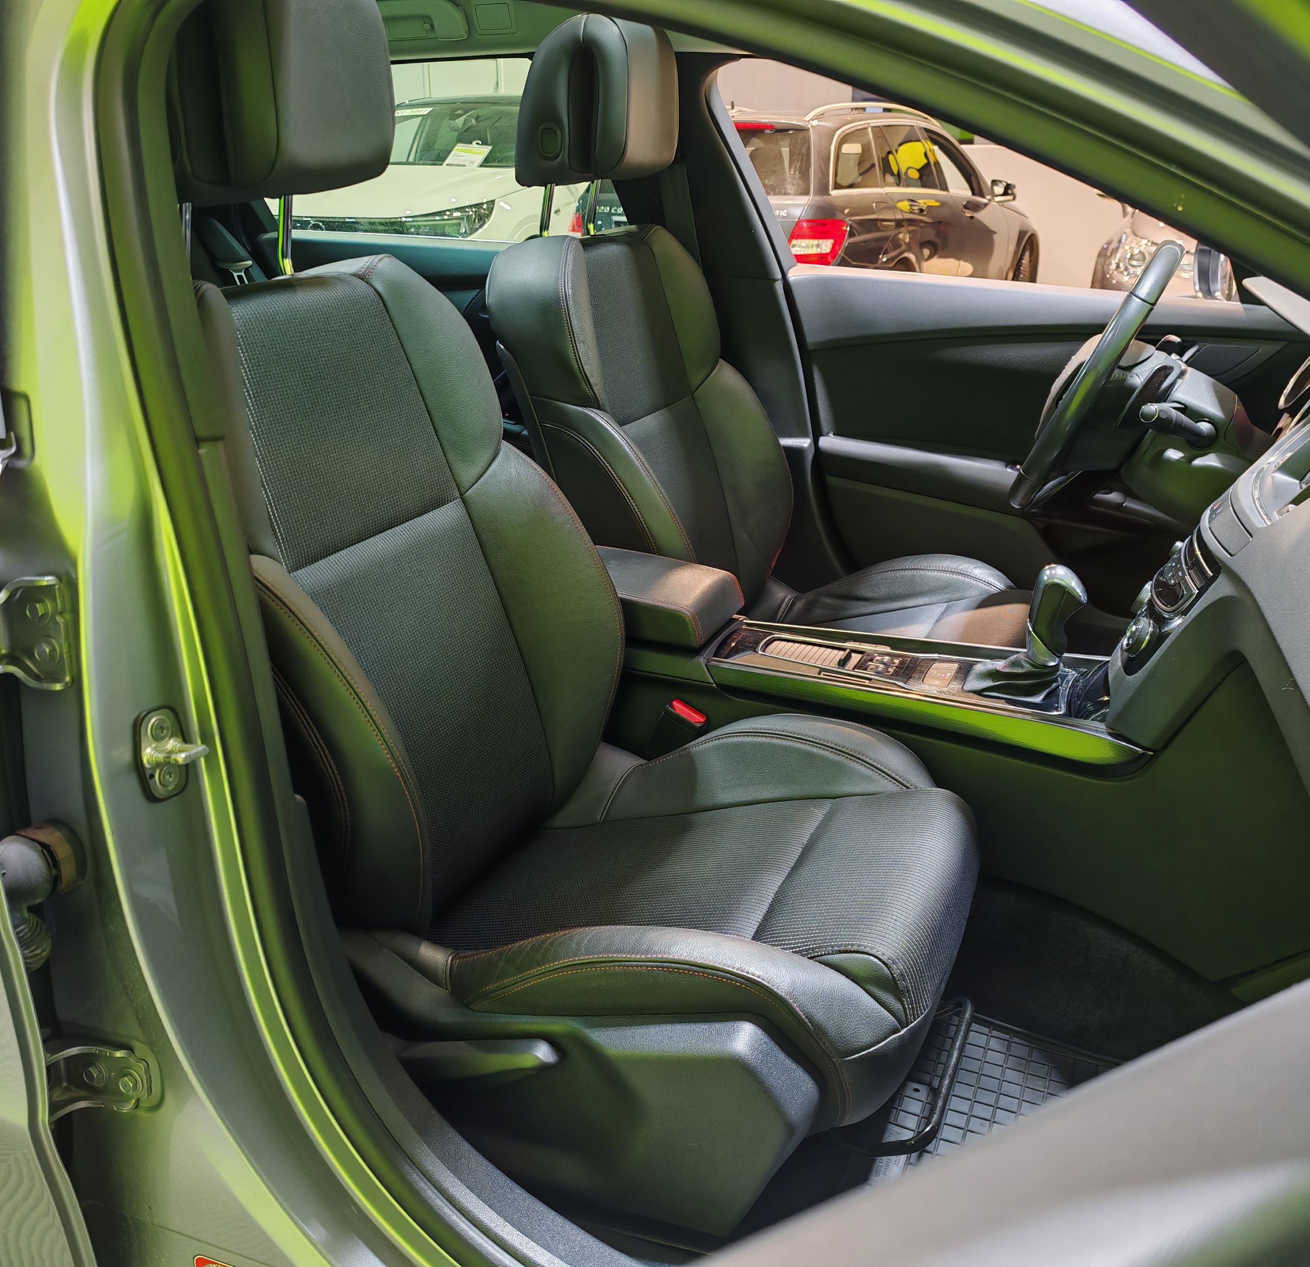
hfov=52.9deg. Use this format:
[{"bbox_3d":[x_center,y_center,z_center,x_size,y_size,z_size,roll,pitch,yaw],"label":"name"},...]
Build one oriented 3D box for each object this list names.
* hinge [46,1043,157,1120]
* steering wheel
[{"bbox_3d":[-0.451,0.361,1.059,0.100,0.060,0.050,-4,20,-11],"label":"hinge"},{"bbox_3d":[0.590,-0.323,1.733,0.120,0.380,0.380,31,28,12],"label":"steering wheel"}]

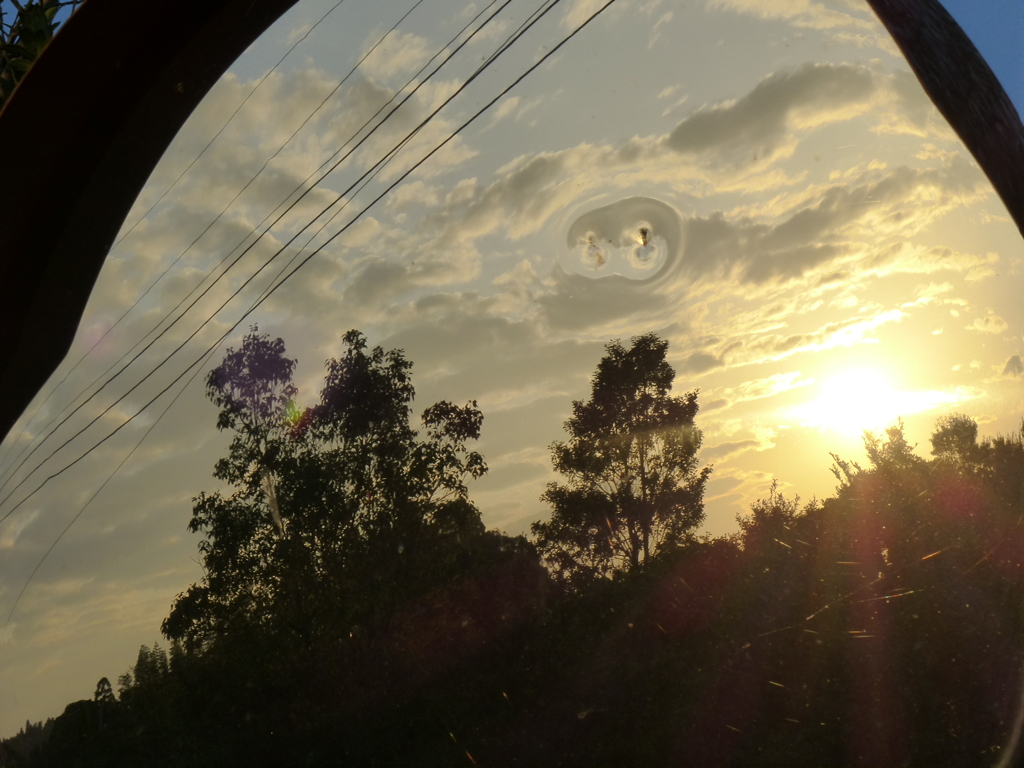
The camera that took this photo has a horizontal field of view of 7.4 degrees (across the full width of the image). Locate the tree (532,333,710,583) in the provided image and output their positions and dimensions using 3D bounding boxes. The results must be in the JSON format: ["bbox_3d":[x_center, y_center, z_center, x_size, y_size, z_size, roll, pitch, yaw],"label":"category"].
[{"bbox_3d":[2.831,2.185,205.000,4.603,7.033,4.448,-1,-5,0],"label":"tree"}]

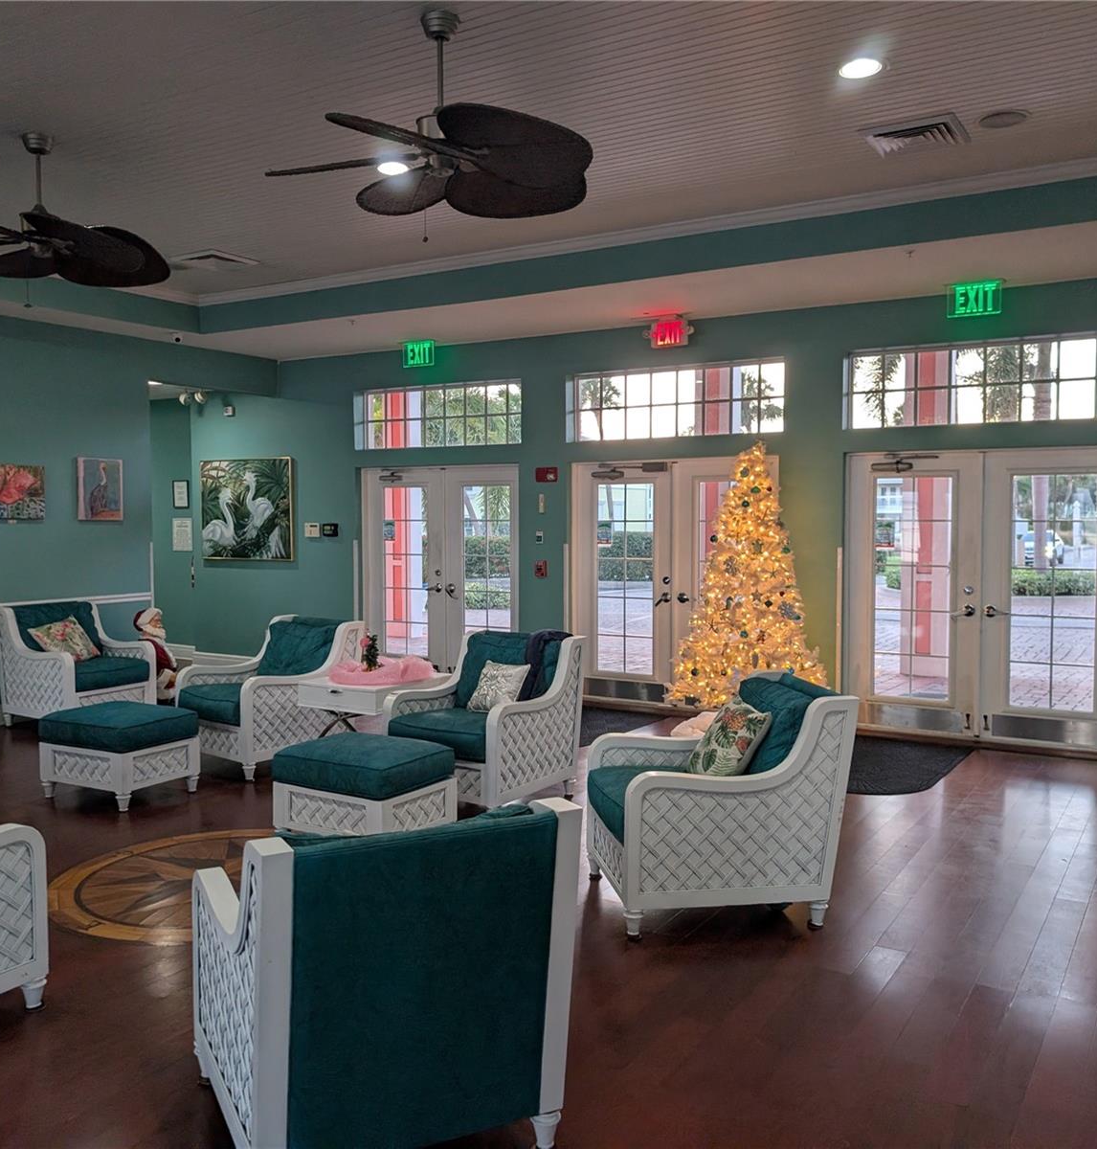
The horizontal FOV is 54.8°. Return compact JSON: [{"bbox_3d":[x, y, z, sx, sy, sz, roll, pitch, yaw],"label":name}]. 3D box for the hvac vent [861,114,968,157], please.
[{"bbox_3d":[1.785,-2.099,5.131,0.440,0.035,0.450,2,4,32],"label":"hvac vent"}]

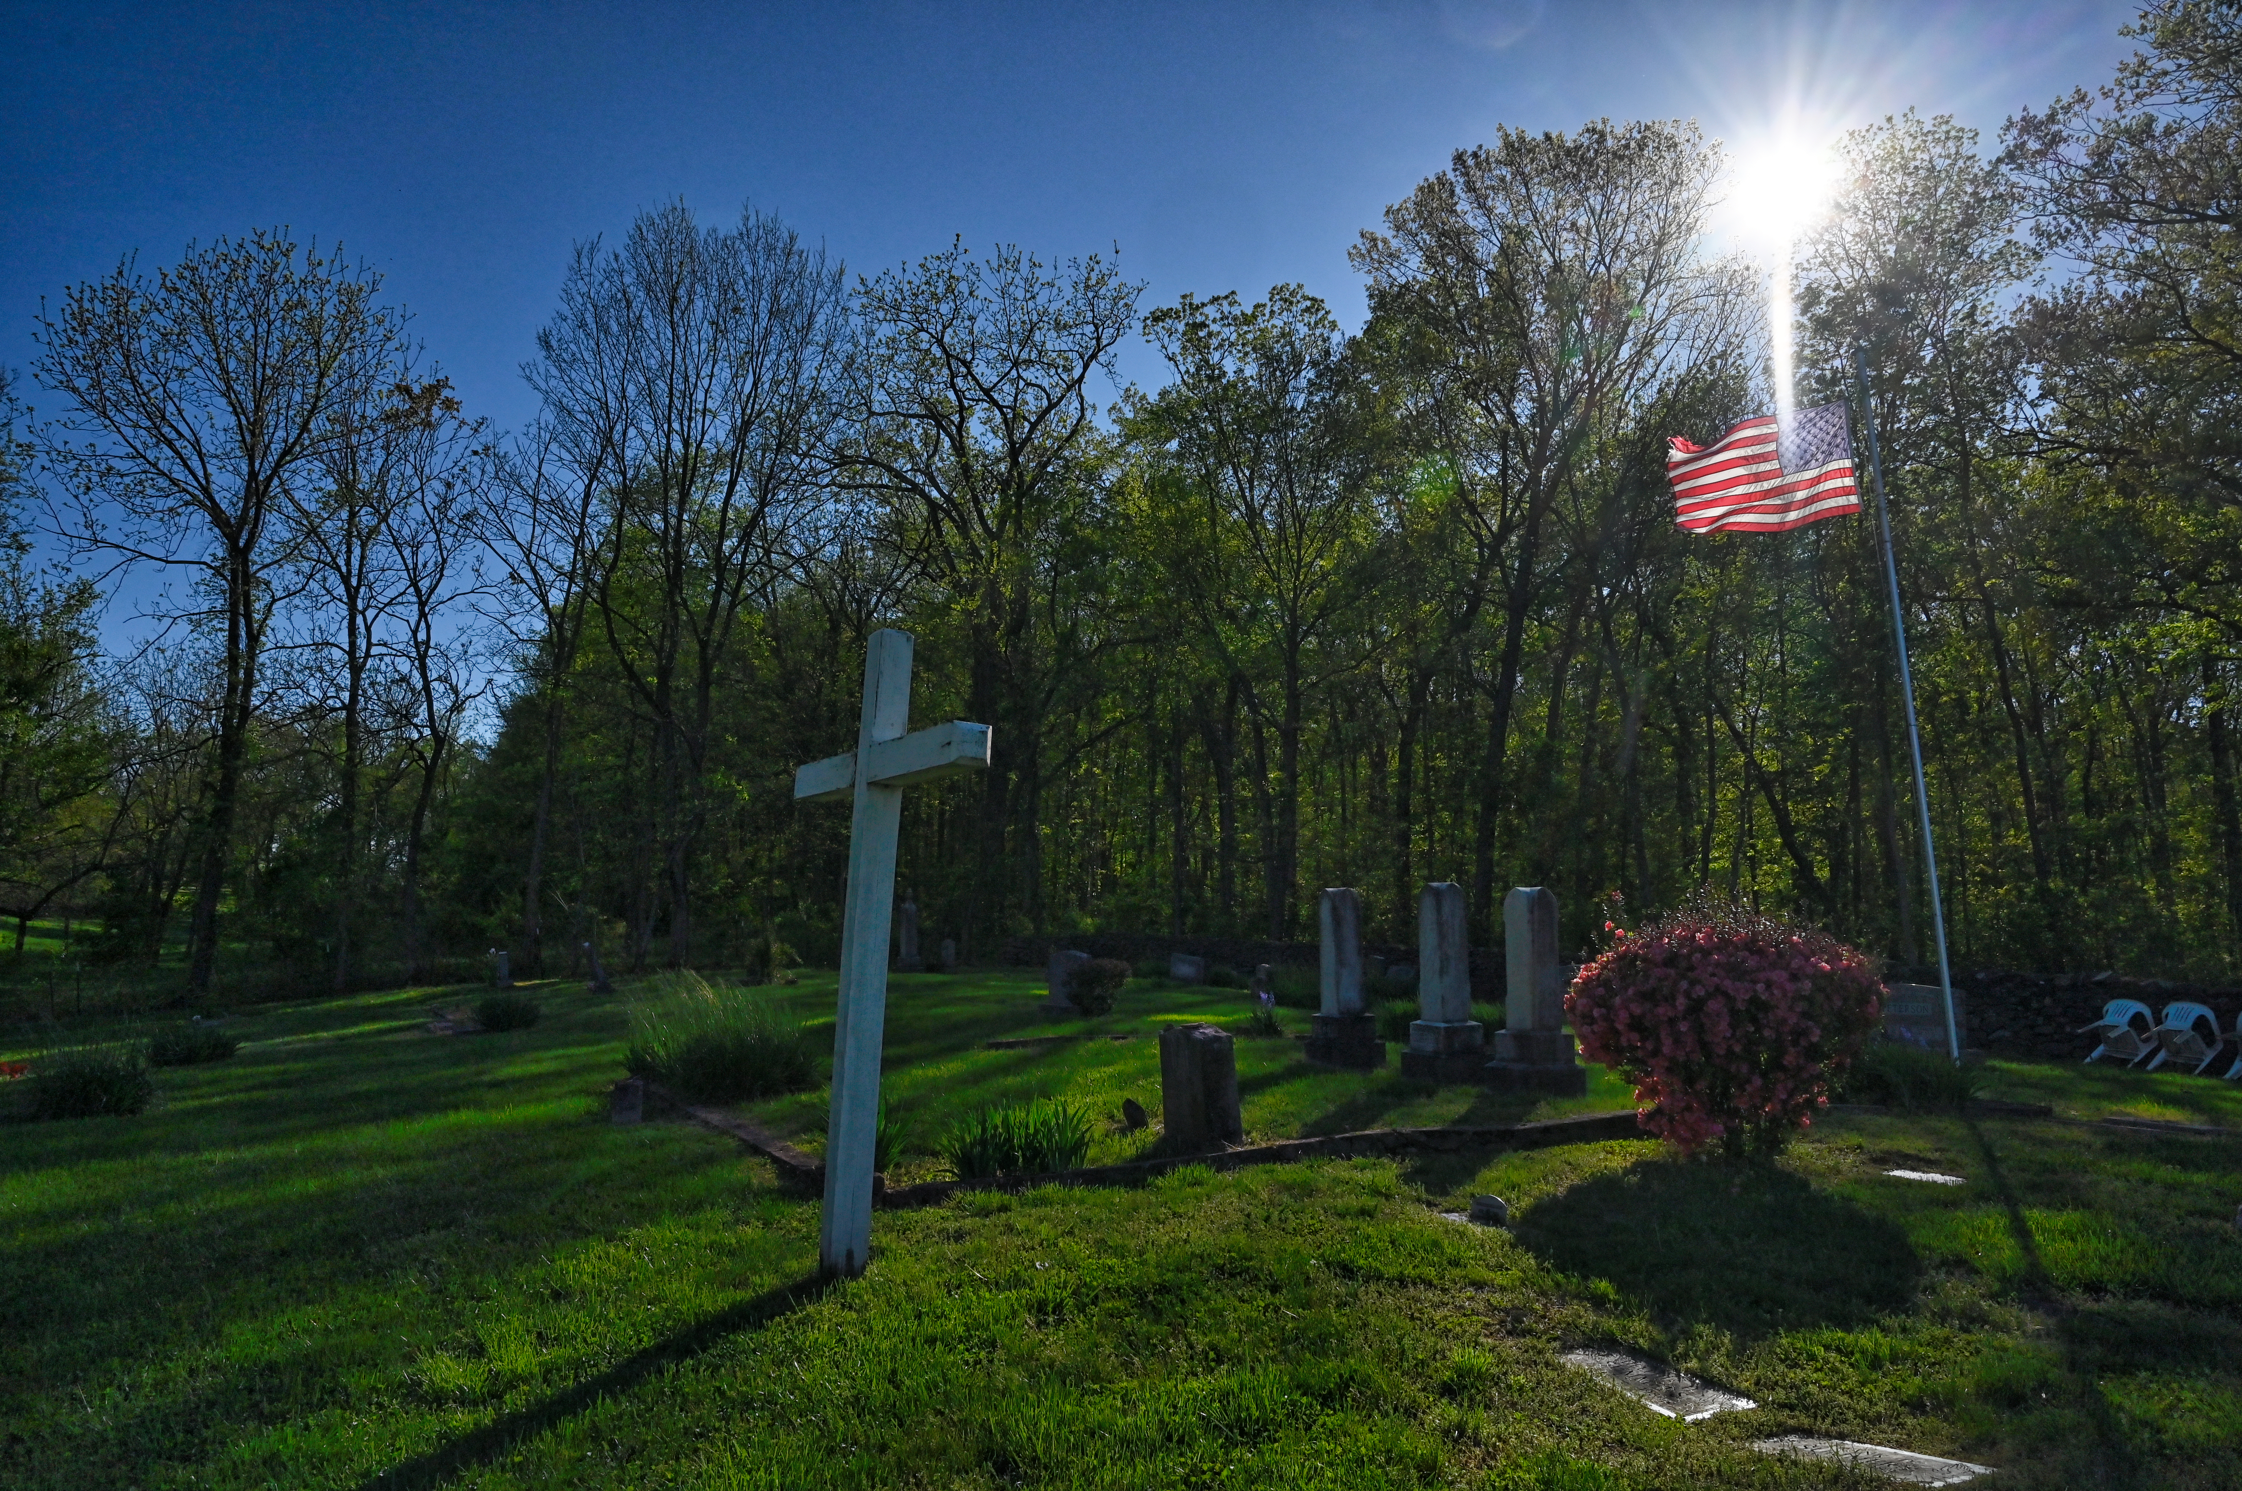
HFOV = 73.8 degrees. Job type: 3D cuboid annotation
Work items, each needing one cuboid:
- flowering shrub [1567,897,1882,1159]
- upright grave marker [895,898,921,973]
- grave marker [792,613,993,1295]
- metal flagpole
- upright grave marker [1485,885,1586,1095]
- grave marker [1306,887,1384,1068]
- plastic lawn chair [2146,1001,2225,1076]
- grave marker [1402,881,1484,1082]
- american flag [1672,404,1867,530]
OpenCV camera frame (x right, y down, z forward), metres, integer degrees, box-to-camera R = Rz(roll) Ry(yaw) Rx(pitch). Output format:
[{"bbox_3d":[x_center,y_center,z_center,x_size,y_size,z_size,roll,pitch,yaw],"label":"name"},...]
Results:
[{"bbox_3d":[3.496,1.641,8.718,1.611,1.426,1.611,-3,-10,21],"label":"flowering shrub"},{"bbox_3d":[-4.687,4.124,33.145,0.430,1.756,0.430,5,-10,-23],"label":"upright grave marker"},{"bbox_3d":[-0.982,0.770,5.789,0.139,2.452,1.758,8,-10,-29],"label":"grave marker"},{"bbox_3d":[5.939,-0.340,11.267,0.075,5.664,0.075,-7,-10,24],"label":"metal flagpole"},{"bbox_3d":[2.726,1.607,9.911,0.440,1.342,0.440,4,-10,-23],"label":"upright grave marker"},{"bbox_3d":[1.729,1.794,11.613,0.425,1.365,0.425,4,-10,-23],"label":"grave marker"},{"bbox_3d":[12.614,3.486,17.776,0.800,0.540,0.570,-28,8,-26],"label":"plastic lawn chair"},{"bbox_3d":[2.287,1.669,10.614,0.405,1.383,0.405,4,-10,-23],"label":"grave marker"},{"bbox_3d":[4.999,-2.169,11.600,1.470,1.000,0.280,-1,-10,11],"label":"american flag"}]

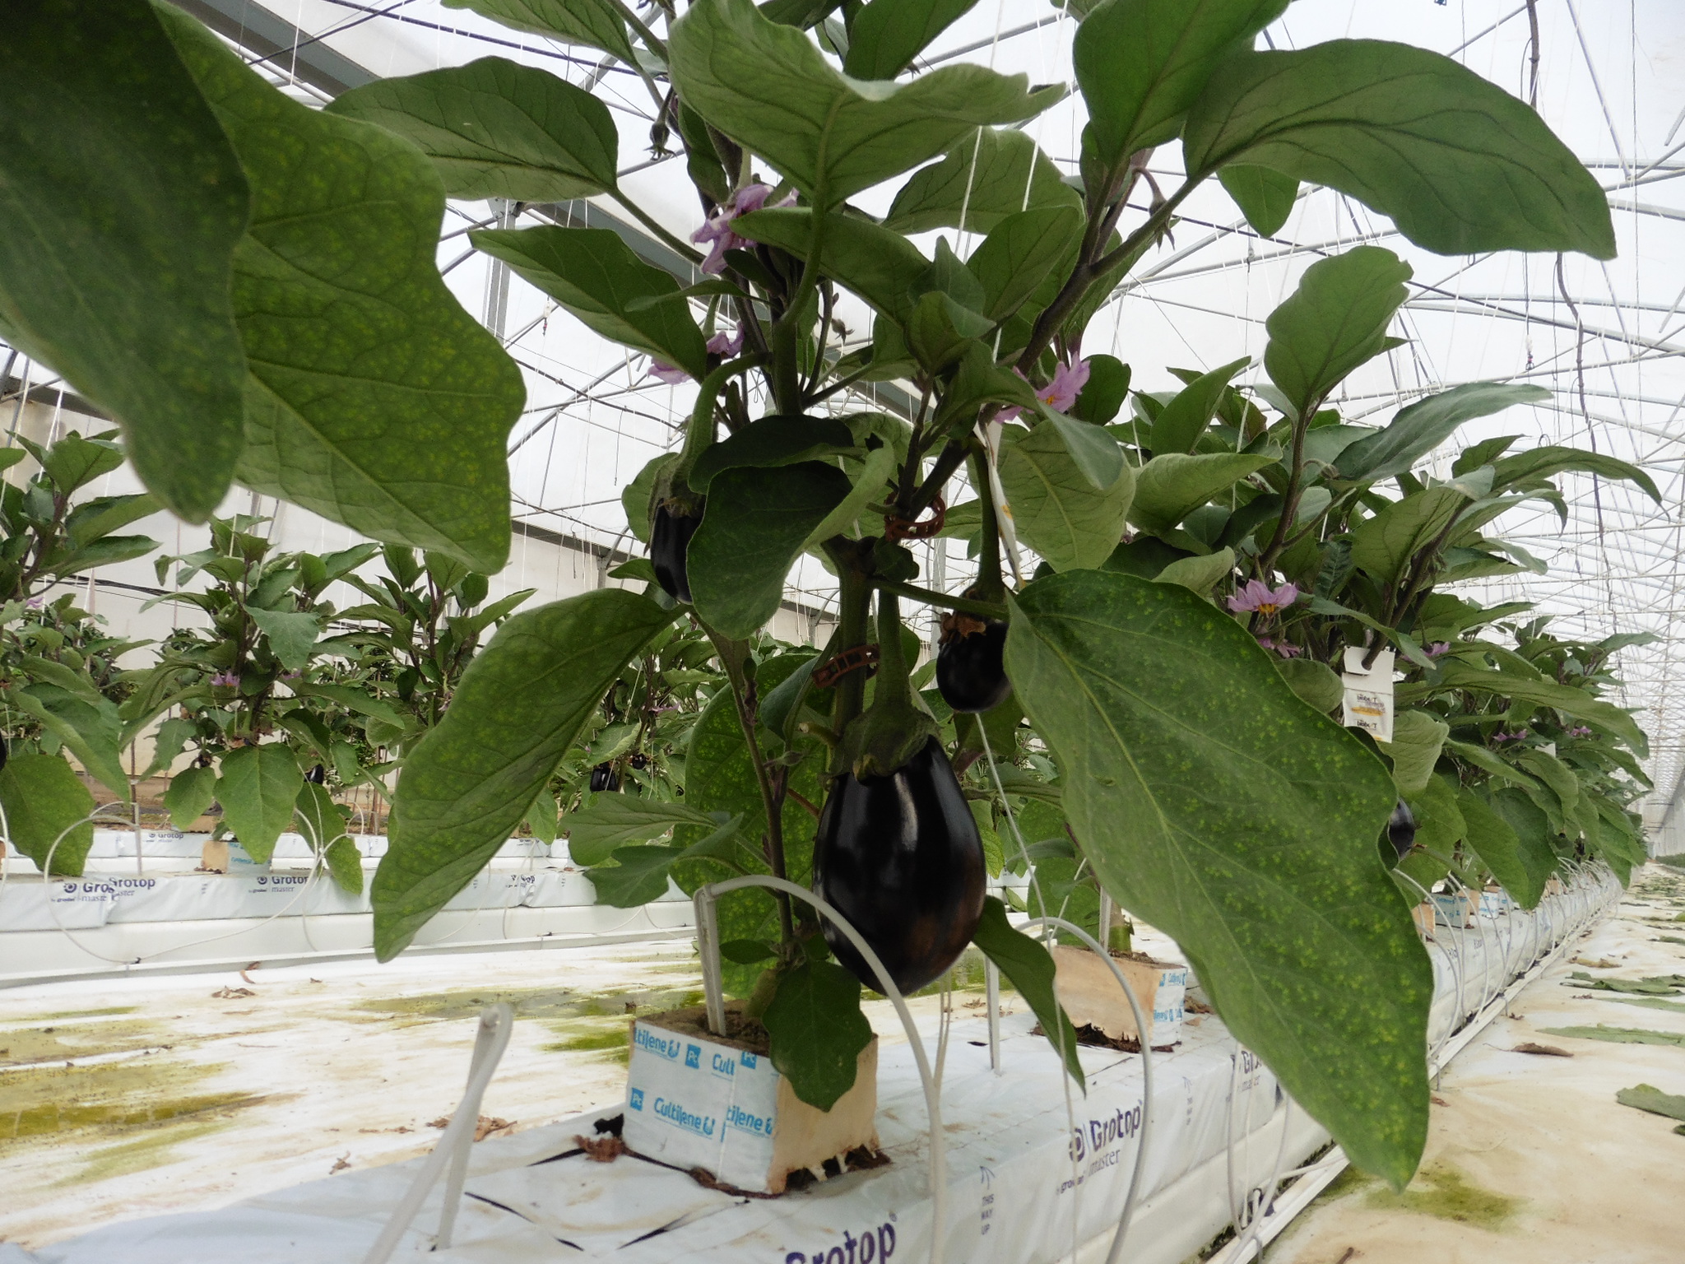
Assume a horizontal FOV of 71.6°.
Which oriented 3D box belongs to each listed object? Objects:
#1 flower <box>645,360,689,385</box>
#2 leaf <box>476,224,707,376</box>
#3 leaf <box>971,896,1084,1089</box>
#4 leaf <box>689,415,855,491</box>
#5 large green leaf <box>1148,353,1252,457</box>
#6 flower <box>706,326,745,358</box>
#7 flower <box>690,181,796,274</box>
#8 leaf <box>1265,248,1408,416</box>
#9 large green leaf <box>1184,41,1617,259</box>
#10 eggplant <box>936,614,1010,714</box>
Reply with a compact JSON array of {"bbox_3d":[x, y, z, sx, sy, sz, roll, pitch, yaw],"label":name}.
[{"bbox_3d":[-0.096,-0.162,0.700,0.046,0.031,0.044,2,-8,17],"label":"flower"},{"bbox_3d":[-0.143,-0.201,0.690,0.152,0.030,0.085,31,-31,-8],"label":"leaf"},{"bbox_3d":[0.111,0.208,0.675,0.058,0.130,0.035,-28,-6,-33],"label":"leaf"},{"bbox_3d":[-0.035,-0.091,0.595,0.085,0.036,0.050,-9,9,-2],"label":"leaf"},{"bbox_3d":[0.309,-0.195,1.010,0.055,0.100,0.050,38,19,7],"label":"large green leaf"},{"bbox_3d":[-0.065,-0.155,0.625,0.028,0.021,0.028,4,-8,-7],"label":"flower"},{"bbox_3d":[-0.059,-0.242,0.700,0.058,0.048,0.050,2,-8,17],"label":"flower"},{"bbox_3d":[0.423,-0.258,1.000,0.100,0.145,0.055,23,21,16],"label":"leaf"},{"bbox_3d":[0.307,-0.267,0.645,0.225,0.065,0.125,8,-8,3],"label":"large green leaf"},{"bbox_3d":[0.078,0.017,0.690,0.045,0.063,0.045,4,-7,3],"label":"eggplant"}]

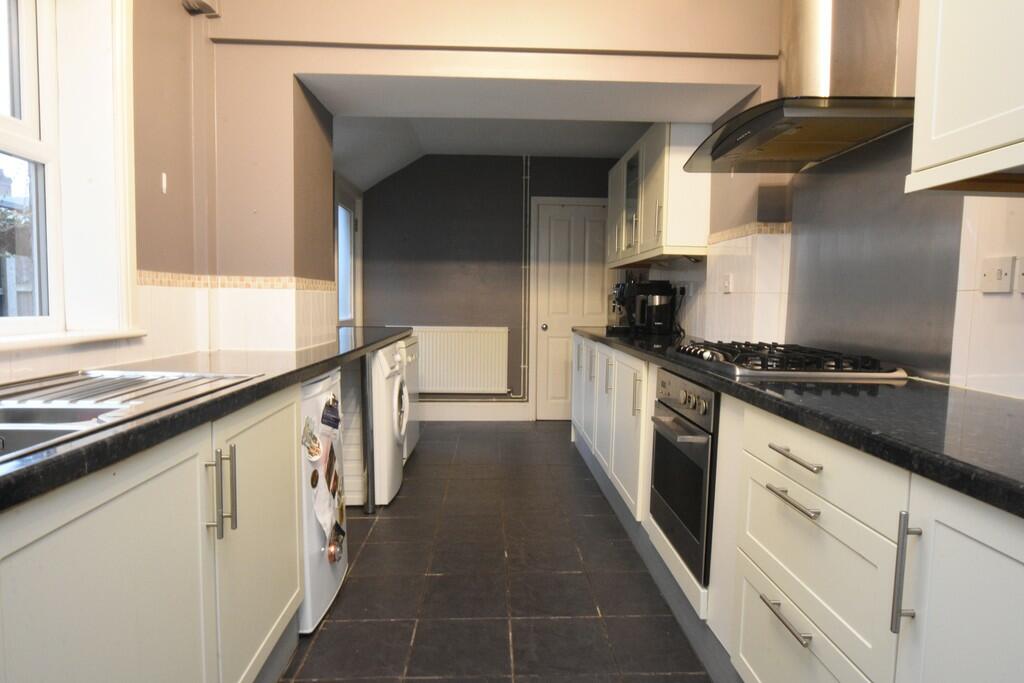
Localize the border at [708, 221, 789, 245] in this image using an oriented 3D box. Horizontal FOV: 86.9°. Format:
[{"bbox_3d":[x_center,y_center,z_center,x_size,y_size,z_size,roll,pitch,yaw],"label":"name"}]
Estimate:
[{"bbox_3d":[1.143,-0.512,2.620,0.174,0.050,0.440,0,4,-2],"label":"border"}]

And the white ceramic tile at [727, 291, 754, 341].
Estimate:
[{"bbox_3d":[1.062,-0.094,2.529,0.008,0.264,0.275,0,5,-2],"label":"white ceramic tile"}]

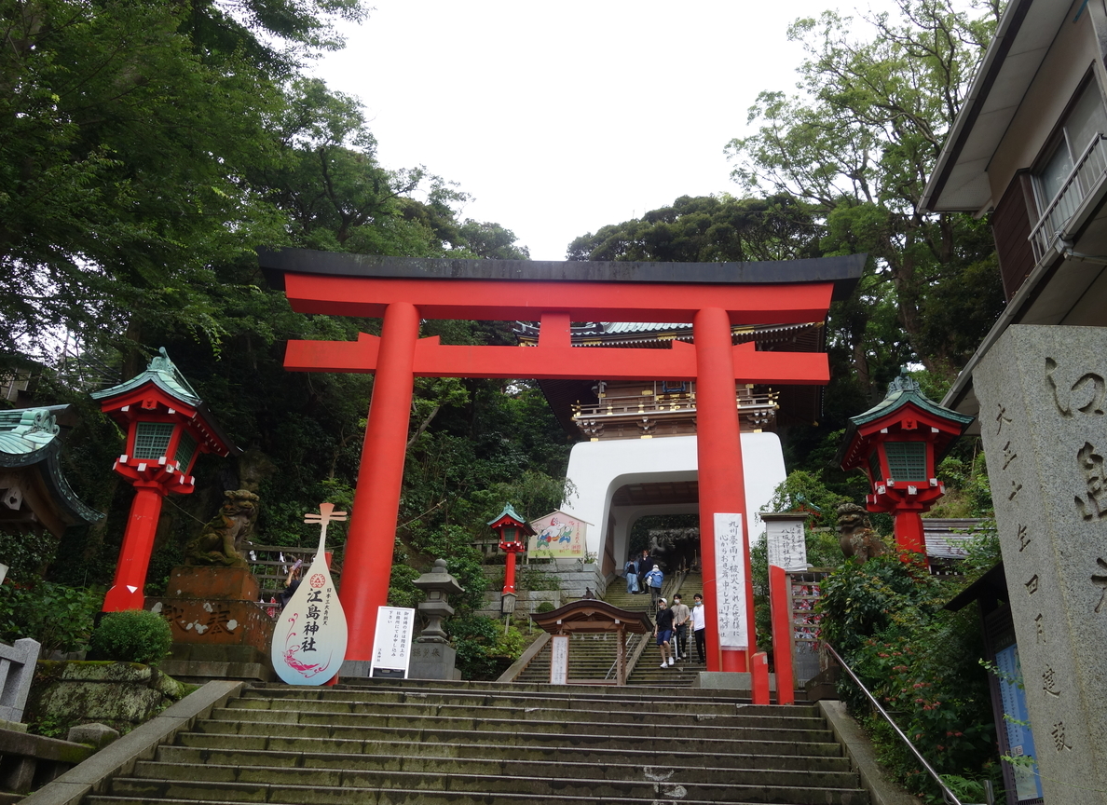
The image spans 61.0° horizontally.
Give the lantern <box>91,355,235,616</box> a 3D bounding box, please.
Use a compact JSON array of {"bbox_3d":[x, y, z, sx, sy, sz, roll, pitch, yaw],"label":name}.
[{"bbox_3d":[-4.860,1.114,11.357,1.320,3.270,1.460,2,-25,3],"label":"lantern"}]

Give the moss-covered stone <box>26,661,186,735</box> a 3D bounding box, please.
[{"bbox_3d":[-4.669,3.135,9.818,1.600,0.750,0.750,1,-24,2],"label":"moss-covered stone"}]

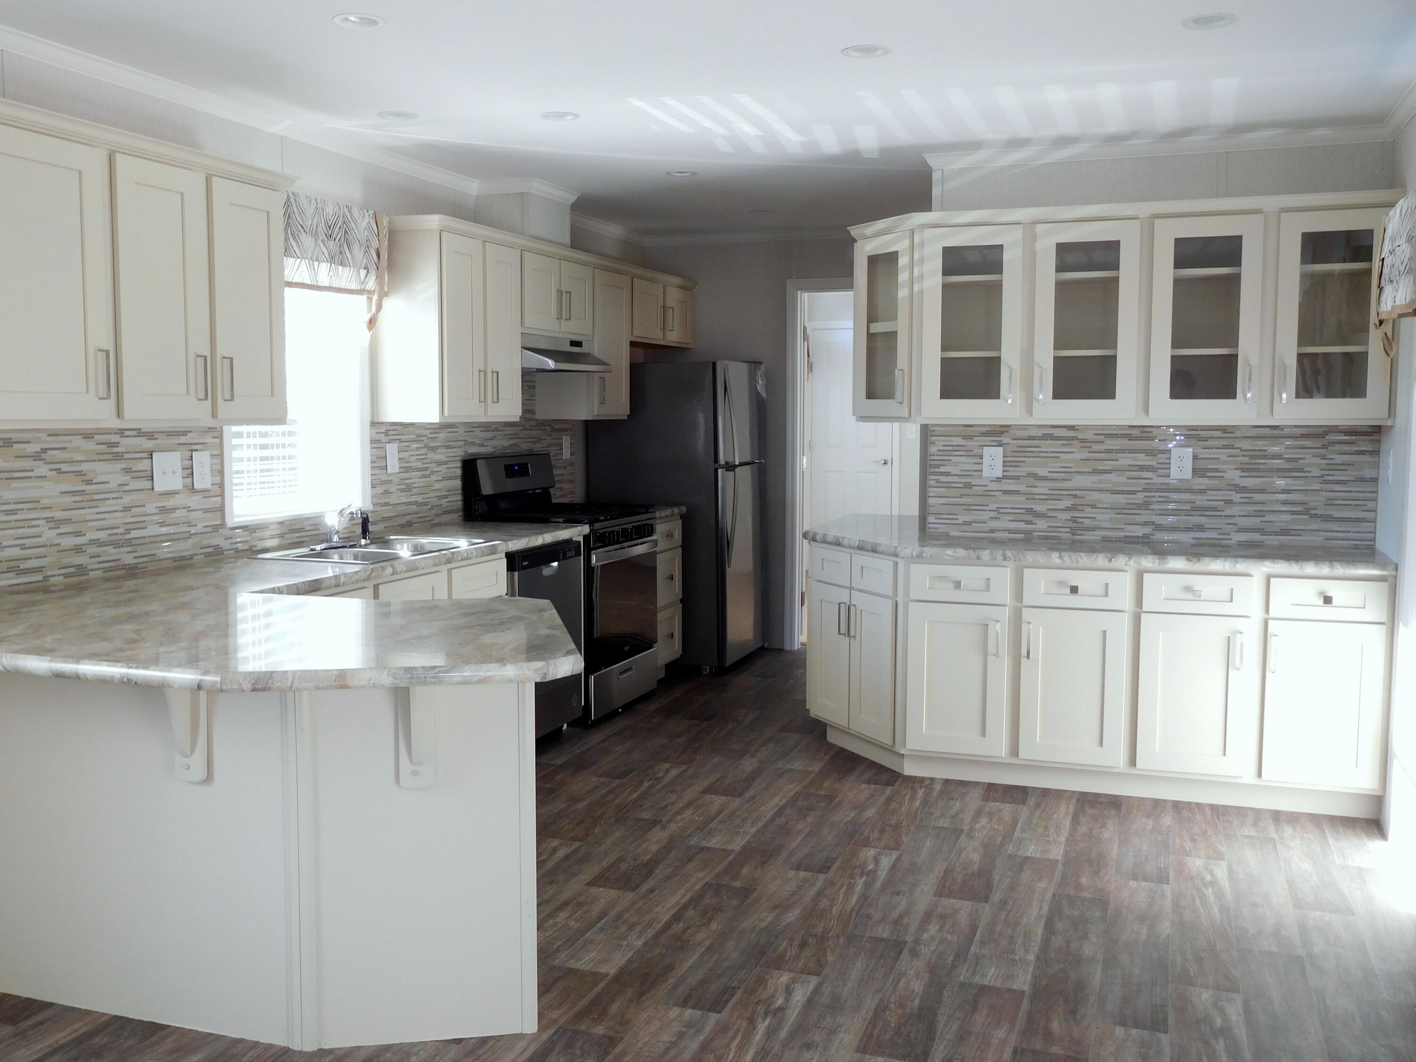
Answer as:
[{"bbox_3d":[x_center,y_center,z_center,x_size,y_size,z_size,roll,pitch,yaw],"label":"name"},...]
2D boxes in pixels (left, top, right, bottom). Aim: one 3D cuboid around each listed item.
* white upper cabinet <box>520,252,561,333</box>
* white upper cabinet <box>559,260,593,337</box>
[{"bbox_3d":[-0.913,-1.085,6.018,0.330,0.362,0.387,2,5,20],"label":"white upper cabinet"},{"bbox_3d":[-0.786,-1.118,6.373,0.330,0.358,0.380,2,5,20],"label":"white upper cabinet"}]

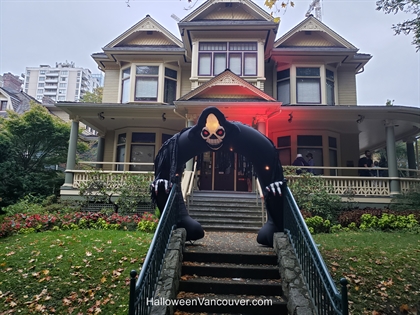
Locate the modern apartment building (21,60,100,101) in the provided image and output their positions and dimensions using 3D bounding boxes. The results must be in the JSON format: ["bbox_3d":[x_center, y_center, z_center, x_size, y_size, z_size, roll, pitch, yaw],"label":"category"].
[{"bbox_3d":[-64.364,-9.059,132.146,24.000,57.000,15.000,1,-9,3],"label":"modern apartment building"}]

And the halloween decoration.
[{"bbox_3d":[0.160,0.295,6.844,2.900,2.950,1.300,1,-9,5],"label":"halloween decoration"}]

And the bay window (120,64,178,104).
[{"bbox_3d":[-2.920,-3.370,14.792,2.750,1.950,0.700,1,-9,3],"label":"bay window"}]

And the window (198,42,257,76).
[{"bbox_3d":[0.685,-3.799,12.475,2.400,1.500,0.450,1,-9,3],"label":"window"}]

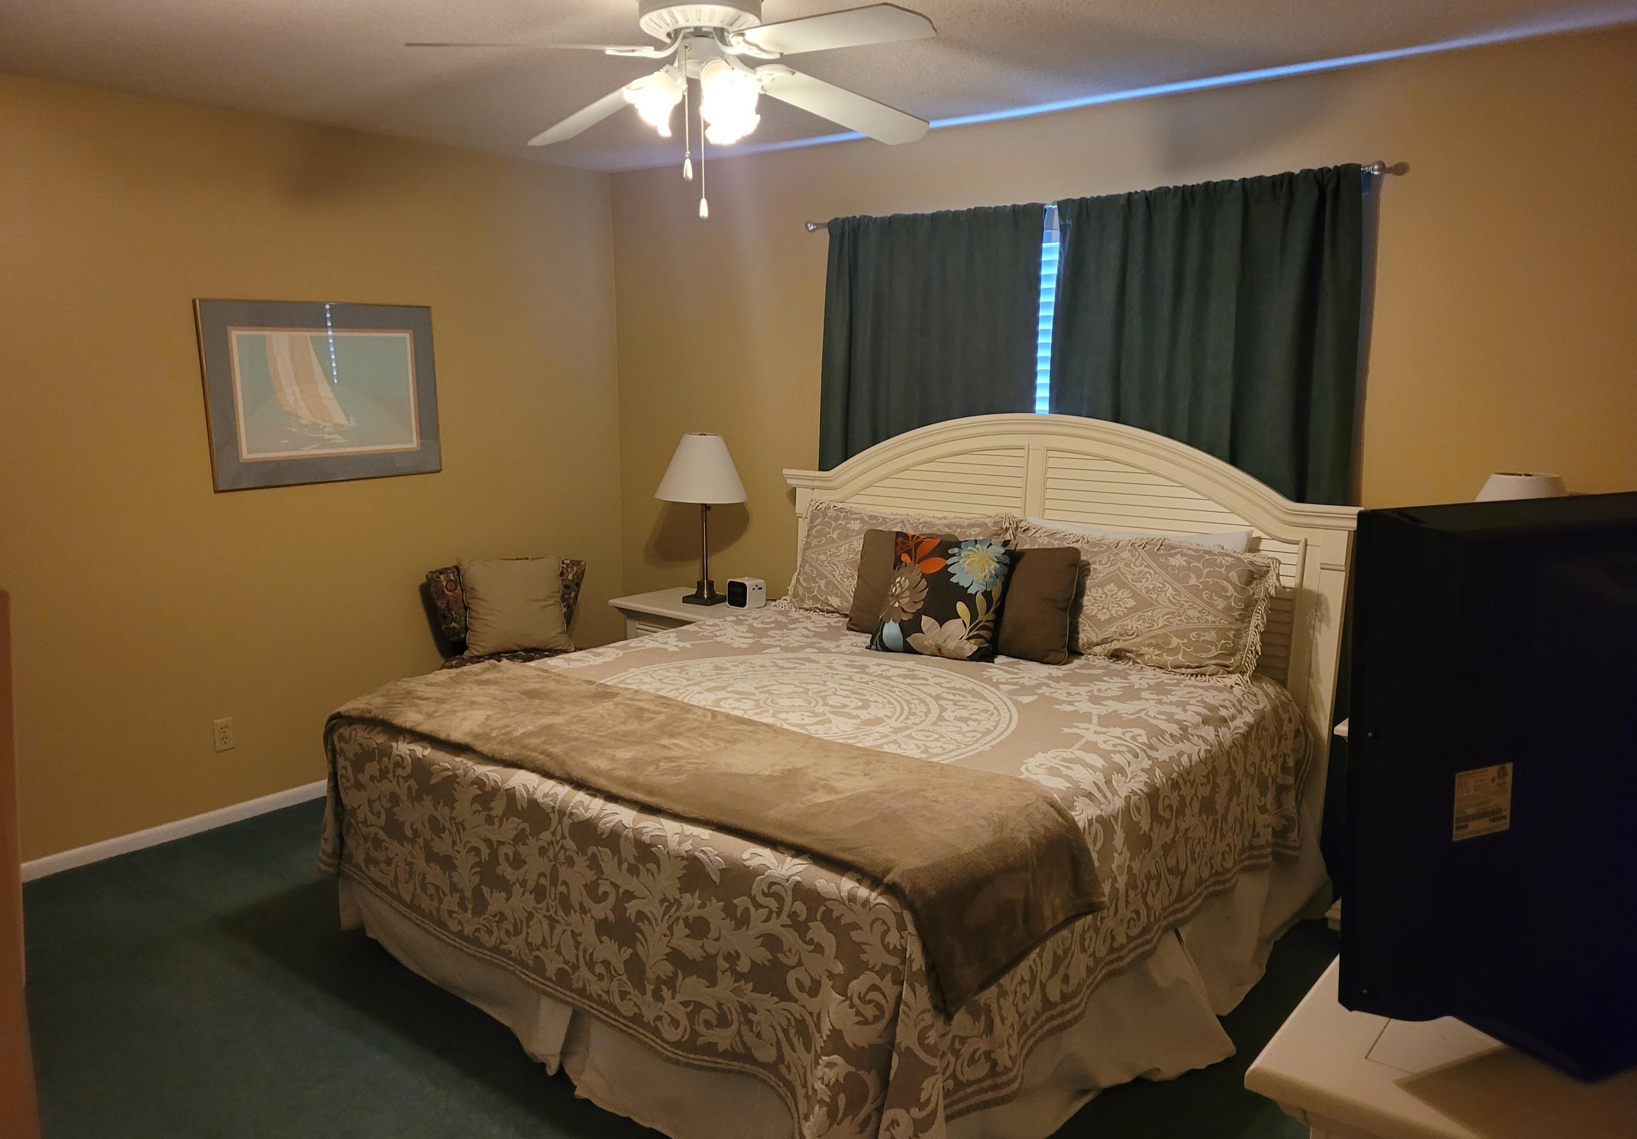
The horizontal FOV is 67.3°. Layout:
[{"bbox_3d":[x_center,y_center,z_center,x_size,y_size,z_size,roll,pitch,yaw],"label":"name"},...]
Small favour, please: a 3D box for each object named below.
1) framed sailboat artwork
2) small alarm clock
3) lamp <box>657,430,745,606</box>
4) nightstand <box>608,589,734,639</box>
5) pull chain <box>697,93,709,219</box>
[{"bbox_3d":[-1.776,-0.640,4.471,0.027,0.642,0.893,7,12,38],"label":"framed sailboat artwork"},{"bbox_3d":[-0.289,0.097,4.971,0.112,0.110,0.108,7,12,38],"label":"small alarm clock"},{"bbox_3d":[-0.460,-0.207,5.030,0.375,0.690,0.375,0,9,0],"label":"lamp"},{"bbox_3d":[-0.476,0.449,5.111,0.670,0.630,0.445,7,12,38],"label":"nightstand"},{"bbox_3d":[-0.257,-0.932,2.763,0.020,0.285,0.020,0,9,0],"label":"pull chain"}]

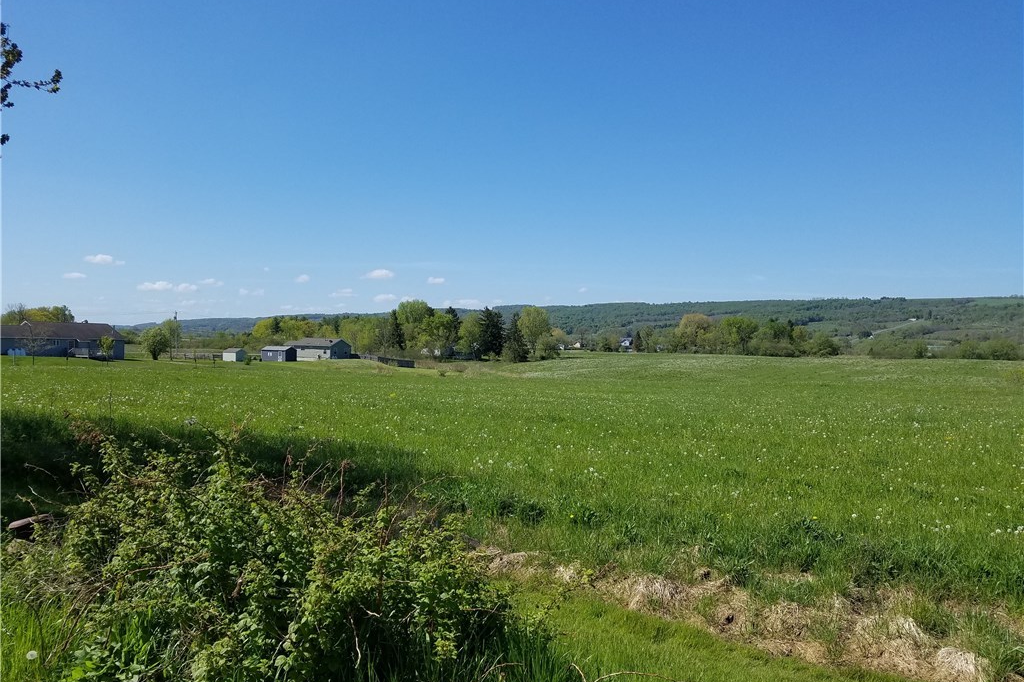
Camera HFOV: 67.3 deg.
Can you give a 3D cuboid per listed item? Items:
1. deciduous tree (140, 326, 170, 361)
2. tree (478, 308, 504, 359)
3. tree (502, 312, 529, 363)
[{"bbox_3d":[-57.923,0.493,125.000,4.340,5.240,4.340,0,0,-25],"label":"deciduous tree"},{"bbox_3d":[-4.423,-1.522,166.000,5.510,11.350,5.510,0,0,-2],"label":"tree"},{"bbox_3d":[0.936,-0.701,160.000,5.320,10.640,5.320,0,0,0],"label":"tree"}]

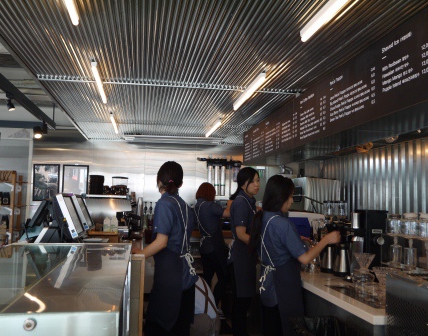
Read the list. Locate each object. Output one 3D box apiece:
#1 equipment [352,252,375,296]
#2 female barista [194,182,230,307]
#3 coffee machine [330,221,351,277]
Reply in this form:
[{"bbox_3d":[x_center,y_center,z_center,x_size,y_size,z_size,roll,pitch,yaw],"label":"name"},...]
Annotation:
[{"bbox_3d":[0.823,0.586,2.420,0.125,0.225,0.125,2,-5,-9],"label":"equipment"},{"bbox_3d":[-0.012,0.972,5.250,0.360,1.580,0.440,5,-6,-42],"label":"female barista"},{"bbox_3d":[0.899,0.564,3.120,0.170,0.380,0.160,4,-6,-28],"label":"coffee machine"}]

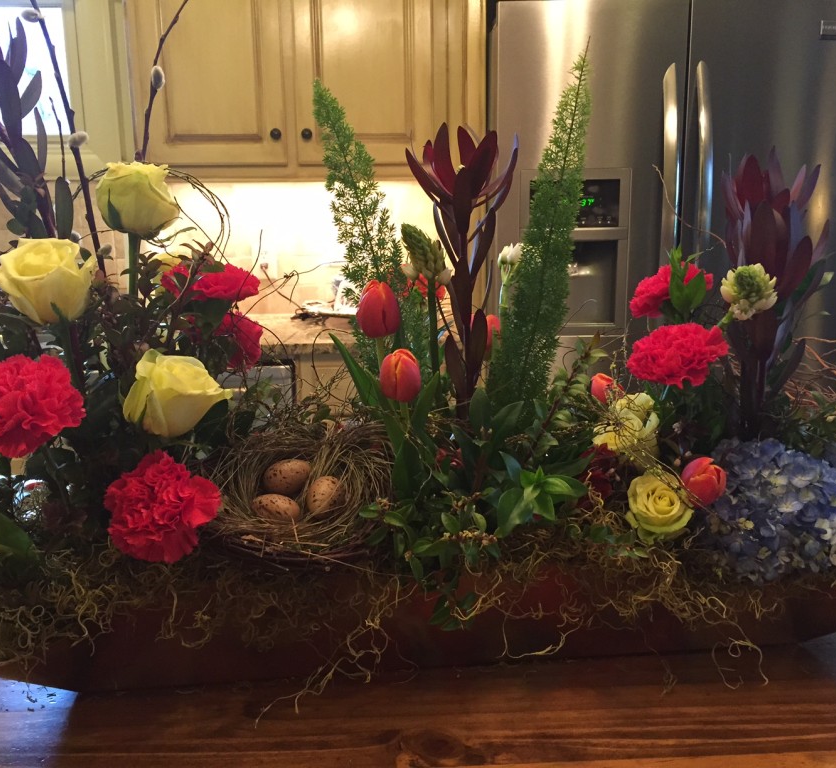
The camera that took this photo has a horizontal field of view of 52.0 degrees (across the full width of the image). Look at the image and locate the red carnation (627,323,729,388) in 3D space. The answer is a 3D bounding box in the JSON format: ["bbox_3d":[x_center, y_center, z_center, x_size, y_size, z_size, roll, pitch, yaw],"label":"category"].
[{"bbox_3d":[0.201,-0.022,0.665,0.078,0.050,0.072,2,12,17],"label":"red carnation"}]

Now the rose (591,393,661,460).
[{"bbox_3d":[0.162,0.034,0.670,0.051,0.050,0.050,2,11,14],"label":"rose"}]

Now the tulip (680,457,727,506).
[{"bbox_3d":[0.196,0.067,0.590,0.032,0.036,0.032,5,22,0],"label":"tulip"}]

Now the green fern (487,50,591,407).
[{"bbox_3d":[0.097,-0.125,0.690,0.057,0.280,0.050,10,11,6],"label":"green fern"}]

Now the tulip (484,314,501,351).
[{"bbox_3d":[0.059,-0.041,0.740,0.028,0.039,0.028,0,9,0],"label":"tulip"}]

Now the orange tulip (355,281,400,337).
[{"bbox_3d":[-0.029,-0.053,0.610,0.033,0.042,0.033,0,9,0],"label":"orange tulip"}]

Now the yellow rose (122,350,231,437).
[{"bbox_3d":[-0.169,0.007,0.600,0.072,0.058,0.062,-4,11,-16],"label":"yellow rose"}]

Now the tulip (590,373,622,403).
[{"bbox_3d":[0.152,0.004,0.690,0.028,0.036,0.028,-6,12,0],"label":"tulip"}]

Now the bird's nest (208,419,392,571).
[{"bbox_3d":[-0.079,0.076,0.580,0.128,0.065,0.125,0,28,0],"label":"bird's nest"}]

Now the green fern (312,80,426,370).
[{"bbox_3d":[-0.040,-0.129,0.700,0.057,0.235,0.050,-14,11,-1],"label":"green fern"}]

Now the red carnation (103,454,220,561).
[{"bbox_3d":[-0.174,0.084,0.585,0.075,0.070,0.060,-4,12,-17],"label":"red carnation"}]

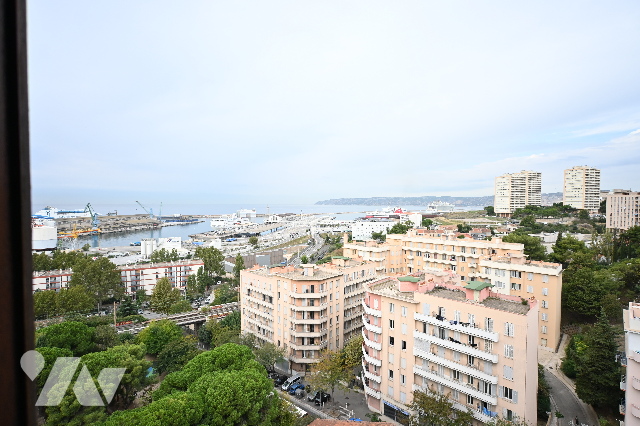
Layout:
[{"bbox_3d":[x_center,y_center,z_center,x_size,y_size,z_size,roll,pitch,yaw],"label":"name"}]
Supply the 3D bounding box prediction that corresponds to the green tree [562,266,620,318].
[{"bbox_3d":[74.720,22.120,89.000,12.300,14.000,12.300,0,2,0],"label":"green tree"}]

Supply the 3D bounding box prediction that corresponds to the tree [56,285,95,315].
[{"bbox_3d":[-89.451,31.829,117.000,11.600,12.000,11.400,-1,2,-37],"label":"tree"}]

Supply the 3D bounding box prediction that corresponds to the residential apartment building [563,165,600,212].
[{"bbox_3d":[286.200,-24.970,348.780,26.000,51.000,21.000,-1,2,-18],"label":"residential apartment building"}]

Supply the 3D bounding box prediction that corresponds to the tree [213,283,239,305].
[{"bbox_3d":[-38.010,33.130,130.000,9.500,9.200,9.500,0,2,0],"label":"tree"}]

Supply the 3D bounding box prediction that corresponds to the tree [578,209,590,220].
[{"bbox_3d":[239.850,1.630,290.000,8.800,10.000,8.800,0,2,0],"label":"tree"}]

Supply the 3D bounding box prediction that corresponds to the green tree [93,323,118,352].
[{"bbox_3d":[-55.654,33.284,83.115,5.759,8.714,5.759,-1,2,-34],"label":"green tree"}]

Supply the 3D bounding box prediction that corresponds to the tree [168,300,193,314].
[{"bbox_3d":[-53.090,36.747,122.246,7.932,6.274,7.932,-1,2,-24],"label":"tree"}]

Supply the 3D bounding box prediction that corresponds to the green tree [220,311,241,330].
[{"bbox_3d":[-26.027,31.698,93.000,6.300,7.000,6.300,0,2,-16],"label":"green tree"}]

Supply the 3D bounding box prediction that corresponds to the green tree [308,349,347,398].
[{"bbox_3d":[1.620,30.690,60.650,7.800,9.900,7.800,0,2,2],"label":"green tree"}]

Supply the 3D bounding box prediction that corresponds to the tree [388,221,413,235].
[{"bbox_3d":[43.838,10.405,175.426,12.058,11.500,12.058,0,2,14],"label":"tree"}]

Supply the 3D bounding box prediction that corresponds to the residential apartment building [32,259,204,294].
[{"bbox_3d":[-93.680,32.670,150.930,73.000,13.200,10.500,-1,2,-29],"label":"residential apartment building"}]

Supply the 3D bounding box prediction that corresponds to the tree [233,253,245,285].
[{"bbox_3d":[-38.919,27.814,152.975,5.489,16.000,5.489,0,2,-14],"label":"tree"}]

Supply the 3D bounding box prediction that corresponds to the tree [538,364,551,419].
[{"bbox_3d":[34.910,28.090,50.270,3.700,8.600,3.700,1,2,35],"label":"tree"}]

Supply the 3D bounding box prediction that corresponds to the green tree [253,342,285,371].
[{"bbox_3d":[-11.690,33.030,73.210,7.200,6.900,7.200,0,2,-9],"label":"green tree"}]

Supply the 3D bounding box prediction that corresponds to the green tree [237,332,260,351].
[{"bbox_3d":[-17.100,32.373,76.082,5.256,7.988,5.256,0,2,-13],"label":"green tree"}]

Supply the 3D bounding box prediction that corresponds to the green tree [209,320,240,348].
[{"bbox_3d":[-24.560,32.050,84.000,7.400,8.200,7.400,0,2,0],"label":"green tree"}]

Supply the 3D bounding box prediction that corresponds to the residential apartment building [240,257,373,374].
[{"bbox_3d":[-0.797,24.059,85.928,22.612,24.059,33.026,2,3,43],"label":"residential apartment building"}]

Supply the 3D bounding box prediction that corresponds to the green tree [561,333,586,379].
[{"bbox_3d":[51.520,28.960,65.000,4.800,8.200,4.800,0,2,0],"label":"green tree"}]

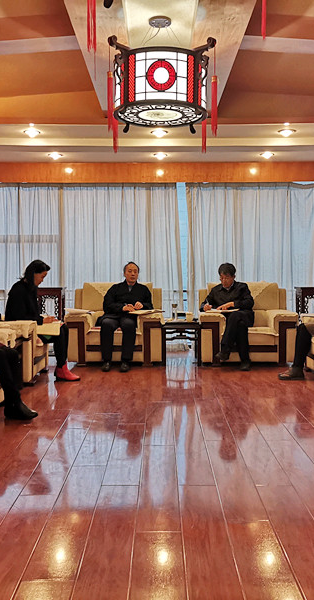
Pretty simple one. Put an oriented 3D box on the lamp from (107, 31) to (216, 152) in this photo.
[{"bbox_3d":[0.023,-1.365,4.021,0.685,0.608,0.707,0,3,0],"label":"lamp"}]

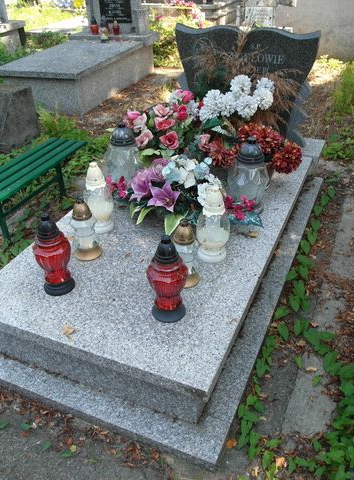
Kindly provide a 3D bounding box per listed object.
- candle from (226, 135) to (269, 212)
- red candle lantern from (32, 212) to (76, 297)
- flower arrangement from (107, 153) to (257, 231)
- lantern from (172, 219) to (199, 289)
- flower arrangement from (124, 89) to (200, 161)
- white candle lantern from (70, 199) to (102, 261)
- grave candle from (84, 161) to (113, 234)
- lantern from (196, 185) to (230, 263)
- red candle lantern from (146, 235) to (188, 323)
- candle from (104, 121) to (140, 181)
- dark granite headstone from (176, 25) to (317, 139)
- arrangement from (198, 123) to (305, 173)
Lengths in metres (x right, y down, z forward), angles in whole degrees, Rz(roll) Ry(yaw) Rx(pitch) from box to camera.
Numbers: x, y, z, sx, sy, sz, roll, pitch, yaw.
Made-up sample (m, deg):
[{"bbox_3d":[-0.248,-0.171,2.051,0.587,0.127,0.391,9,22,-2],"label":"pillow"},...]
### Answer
[{"bbox_3d":[0.319,-0.300,1.981,0.188,0.336,0.188,12,37,21],"label":"candle"},{"bbox_3d":[-0.439,0.041,1.558,0.136,0.311,0.136,12,37,21],"label":"red candle lantern"},{"bbox_3d":[0.003,-0.236,2.045,0.693,0.267,0.366,12,38,21],"label":"flower arrangement"},{"bbox_3d":[0.035,0.051,1.632,0.111,0.263,0.111,-2,35,2],"label":"lantern"},{"bbox_3d":[-0.052,-0.503,2.212,0.338,0.400,0.306,12,37,21],"label":"flower arrangement"},{"bbox_3d":[-0.376,-0.049,1.814,0.117,0.259,0.117,12,38,21],"label":"white candle lantern"},{"bbox_3d":[-0.348,-0.189,1.958,0.117,0.323,0.117,-2,35,2],"label":"grave candle"},{"bbox_3d":[0.135,-0.066,1.668,0.129,0.319,0.129,-2,34,1],"label":"lantern"},{"bbox_3d":[-0.033,0.119,1.412,0.136,0.316,0.136,-2,34,1],"label":"red candle lantern"},{"bbox_3d":[-0.278,-0.428,2.281,0.186,0.342,0.186,-2,35,2],"label":"candle"},{"bbox_3d":[0.392,-0.902,2.611,0.796,0.633,0.113,12,37,20],"label":"dark granite headstone"},{"bbox_3d":[0.365,-0.466,2.275,0.495,0.267,0.238,12,38,21],"label":"arrangement"}]

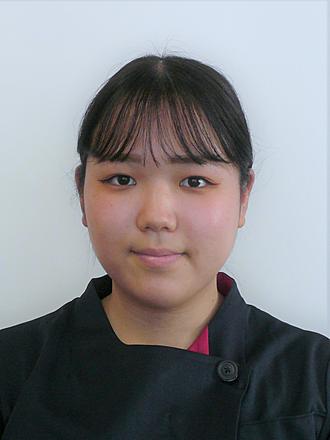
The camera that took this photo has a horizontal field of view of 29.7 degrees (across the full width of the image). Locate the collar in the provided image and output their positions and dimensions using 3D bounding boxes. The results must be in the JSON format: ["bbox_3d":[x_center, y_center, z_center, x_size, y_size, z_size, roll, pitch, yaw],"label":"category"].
[{"bbox_3d":[-0.001,0.094,0.630,0.175,0.085,0.135,0,0,1],"label":"collar"}]

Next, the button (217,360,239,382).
[{"bbox_3d":[0.059,0.141,0.580,0.019,0.019,0.004,0,-13,-4],"label":"button"}]

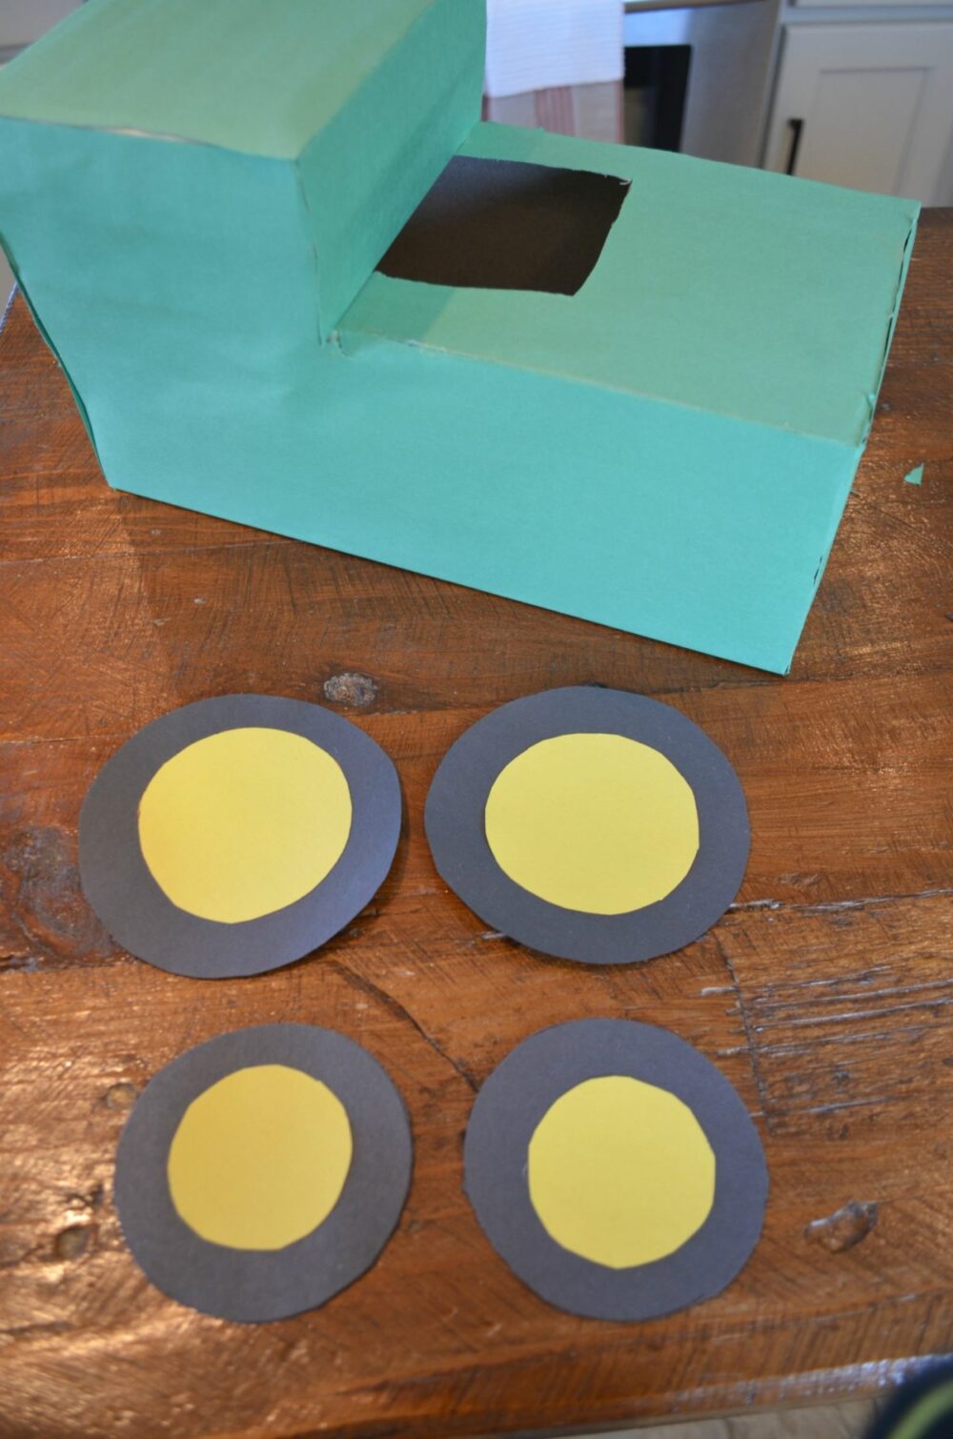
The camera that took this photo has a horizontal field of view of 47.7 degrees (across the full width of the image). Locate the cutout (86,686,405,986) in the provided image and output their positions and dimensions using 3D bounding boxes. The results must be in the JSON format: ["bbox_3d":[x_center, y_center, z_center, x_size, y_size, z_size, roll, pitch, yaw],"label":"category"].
[{"bbox_3d":[-0.102,0.043,0.465,0.139,0.006,0.140,-2,55,0],"label":"cutout"}]

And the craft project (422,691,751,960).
[{"bbox_3d":[0.047,0.038,0.463,0.139,0.006,0.139,-2,55,0],"label":"craft project"}]

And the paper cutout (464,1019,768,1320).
[{"bbox_3d":[0.049,0.155,0.382,0.107,0.005,0.102,-2,55,0],"label":"paper cutout"}]

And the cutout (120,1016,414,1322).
[{"bbox_3d":[-0.076,0.158,0.384,0.106,0.005,0.100,-2,55,0],"label":"cutout"}]

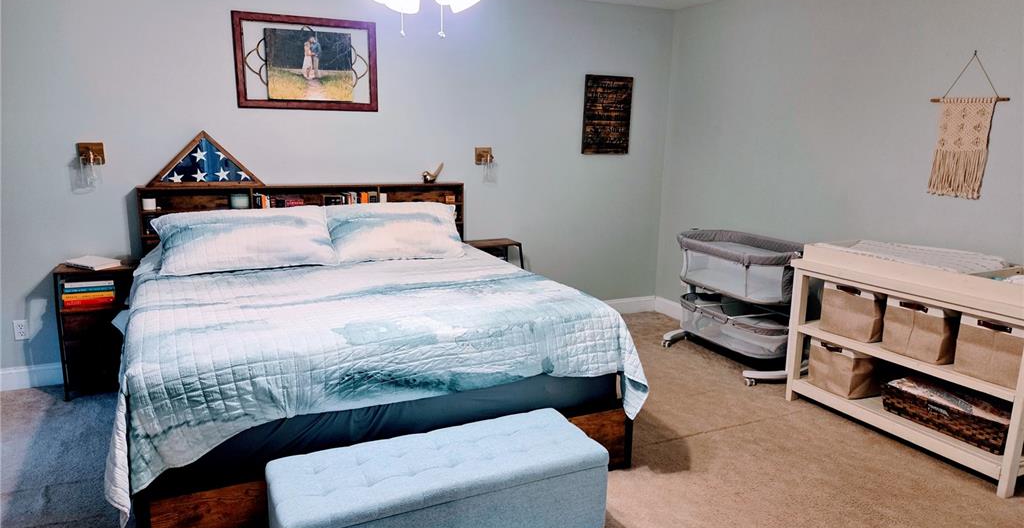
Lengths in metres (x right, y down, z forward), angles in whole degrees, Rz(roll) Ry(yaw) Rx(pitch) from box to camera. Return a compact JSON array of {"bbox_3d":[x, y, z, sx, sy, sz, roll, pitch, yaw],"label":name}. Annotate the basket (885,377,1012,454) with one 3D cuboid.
[{"bbox_3d":[2.183,0.720,3.327,0.320,0.143,0.595,-4,13,-26],"label":"basket"}]

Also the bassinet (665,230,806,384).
[{"bbox_3d":[1.480,0.246,4.532,0.500,0.840,0.940,-4,13,-26],"label":"bassinet"}]

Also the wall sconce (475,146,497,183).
[{"bbox_3d":[-0.166,-0.696,4.745,0.130,0.230,0.155,-4,13,-26],"label":"wall sconce"}]

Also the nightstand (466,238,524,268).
[{"bbox_3d":[-0.158,0.199,4.891,0.371,0.716,0.267,-4,13,-26],"label":"nightstand"}]

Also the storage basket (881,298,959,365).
[{"bbox_3d":[2.089,0.311,3.366,0.350,0.262,0.285,-4,13,-26],"label":"storage basket"}]

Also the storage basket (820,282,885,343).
[{"bbox_3d":[1.928,0.246,3.679,0.350,0.260,0.300,-4,13,-26],"label":"storage basket"}]

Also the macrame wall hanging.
[{"bbox_3d":[2.274,-0.699,3.434,0.030,0.717,0.377,-4,13,-26],"label":"macrame wall hanging"}]

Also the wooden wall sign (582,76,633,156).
[{"bbox_3d":[0.728,-1.133,5.202,0.430,0.578,0.025,-4,13,-26],"label":"wooden wall sign"}]

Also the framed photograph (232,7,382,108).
[{"bbox_3d":[-1.246,-1.227,4.187,0.846,0.548,0.025,-4,13,-26],"label":"framed photograph"}]

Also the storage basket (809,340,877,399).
[{"bbox_3d":[1.893,0.557,3.790,0.350,0.255,0.275,-4,13,-26],"label":"storage basket"}]

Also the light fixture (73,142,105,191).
[{"bbox_3d":[-2.299,-0.536,3.729,0.119,0.240,0.162,-4,13,-26],"label":"light fixture"}]

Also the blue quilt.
[{"bbox_3d":[-0.754,0.364,3.438,2.140,0.510,2.000,-4,13,-26],"label":"blue quilt"}]

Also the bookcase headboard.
[{"bbox_3d":[-1.251,0.056,4.405,1.985,1.138,0.115,-4,13,-26],"label":"bookcase headboard"}]

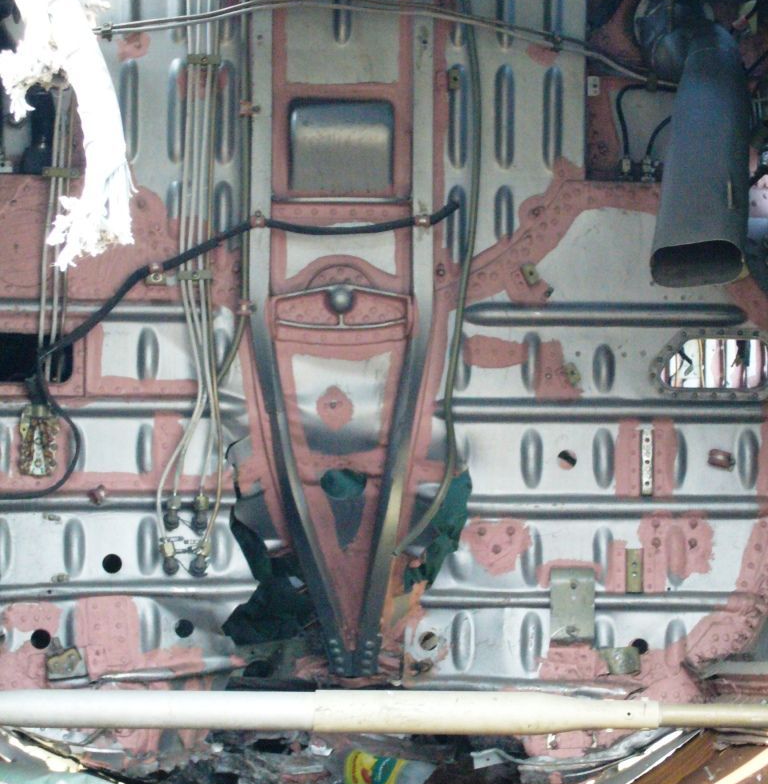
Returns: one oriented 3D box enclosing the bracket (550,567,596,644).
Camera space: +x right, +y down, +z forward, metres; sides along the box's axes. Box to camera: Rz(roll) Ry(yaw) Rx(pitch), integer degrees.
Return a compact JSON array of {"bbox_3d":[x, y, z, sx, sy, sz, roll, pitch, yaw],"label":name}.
[{"bbox_3d":[0.243,0.274,3.575,0.059,0.098,0.035,0,3,0],"label":"bracket"}]

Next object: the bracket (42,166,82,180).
[{"bbox_3d":[-0.413,-0.281,3.570,0.050,0.018,0.014,0,3,0],"label":"bracket"}]

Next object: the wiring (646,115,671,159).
[{"bbox_3d":[0.358,-0.335,3.640,0.034,0.058,0.030,0,3,0],"label":"wiring"}]

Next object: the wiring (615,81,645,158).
[{"bbox_3d":[0.321,-0.355,3.640,0.039,0.100,0.030,0,3,0],"label":"wiring"}]

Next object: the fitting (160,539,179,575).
[{"bbox_3d":[-0.276,0.211,3.575,0.023,0.046,0.032,0,3,0],"label":"fitting"}]

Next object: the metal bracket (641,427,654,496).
[{"bbox_3d":[0.340,0.090,3.585,0.017,0.090,0.014,0,3,0],"label":"metal bracket"}]

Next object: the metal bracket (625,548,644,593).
[{"bbox_3d":[0.324,0.231,3.590,0.024,0.057,0.014,0,3,0],"label":"metal bracket"}]

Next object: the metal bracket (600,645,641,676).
[{"bbox_3d":[0.305,0.345,3.575,0.050,0.036,0.032,0,3,0],"label":"metal bracket"}]

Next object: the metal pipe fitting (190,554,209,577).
[{"bbox_3d":[-0.237,0.223,3.575,0.023,0.028,0.030,0,3,0],"label":"metal pipe fitting"}]

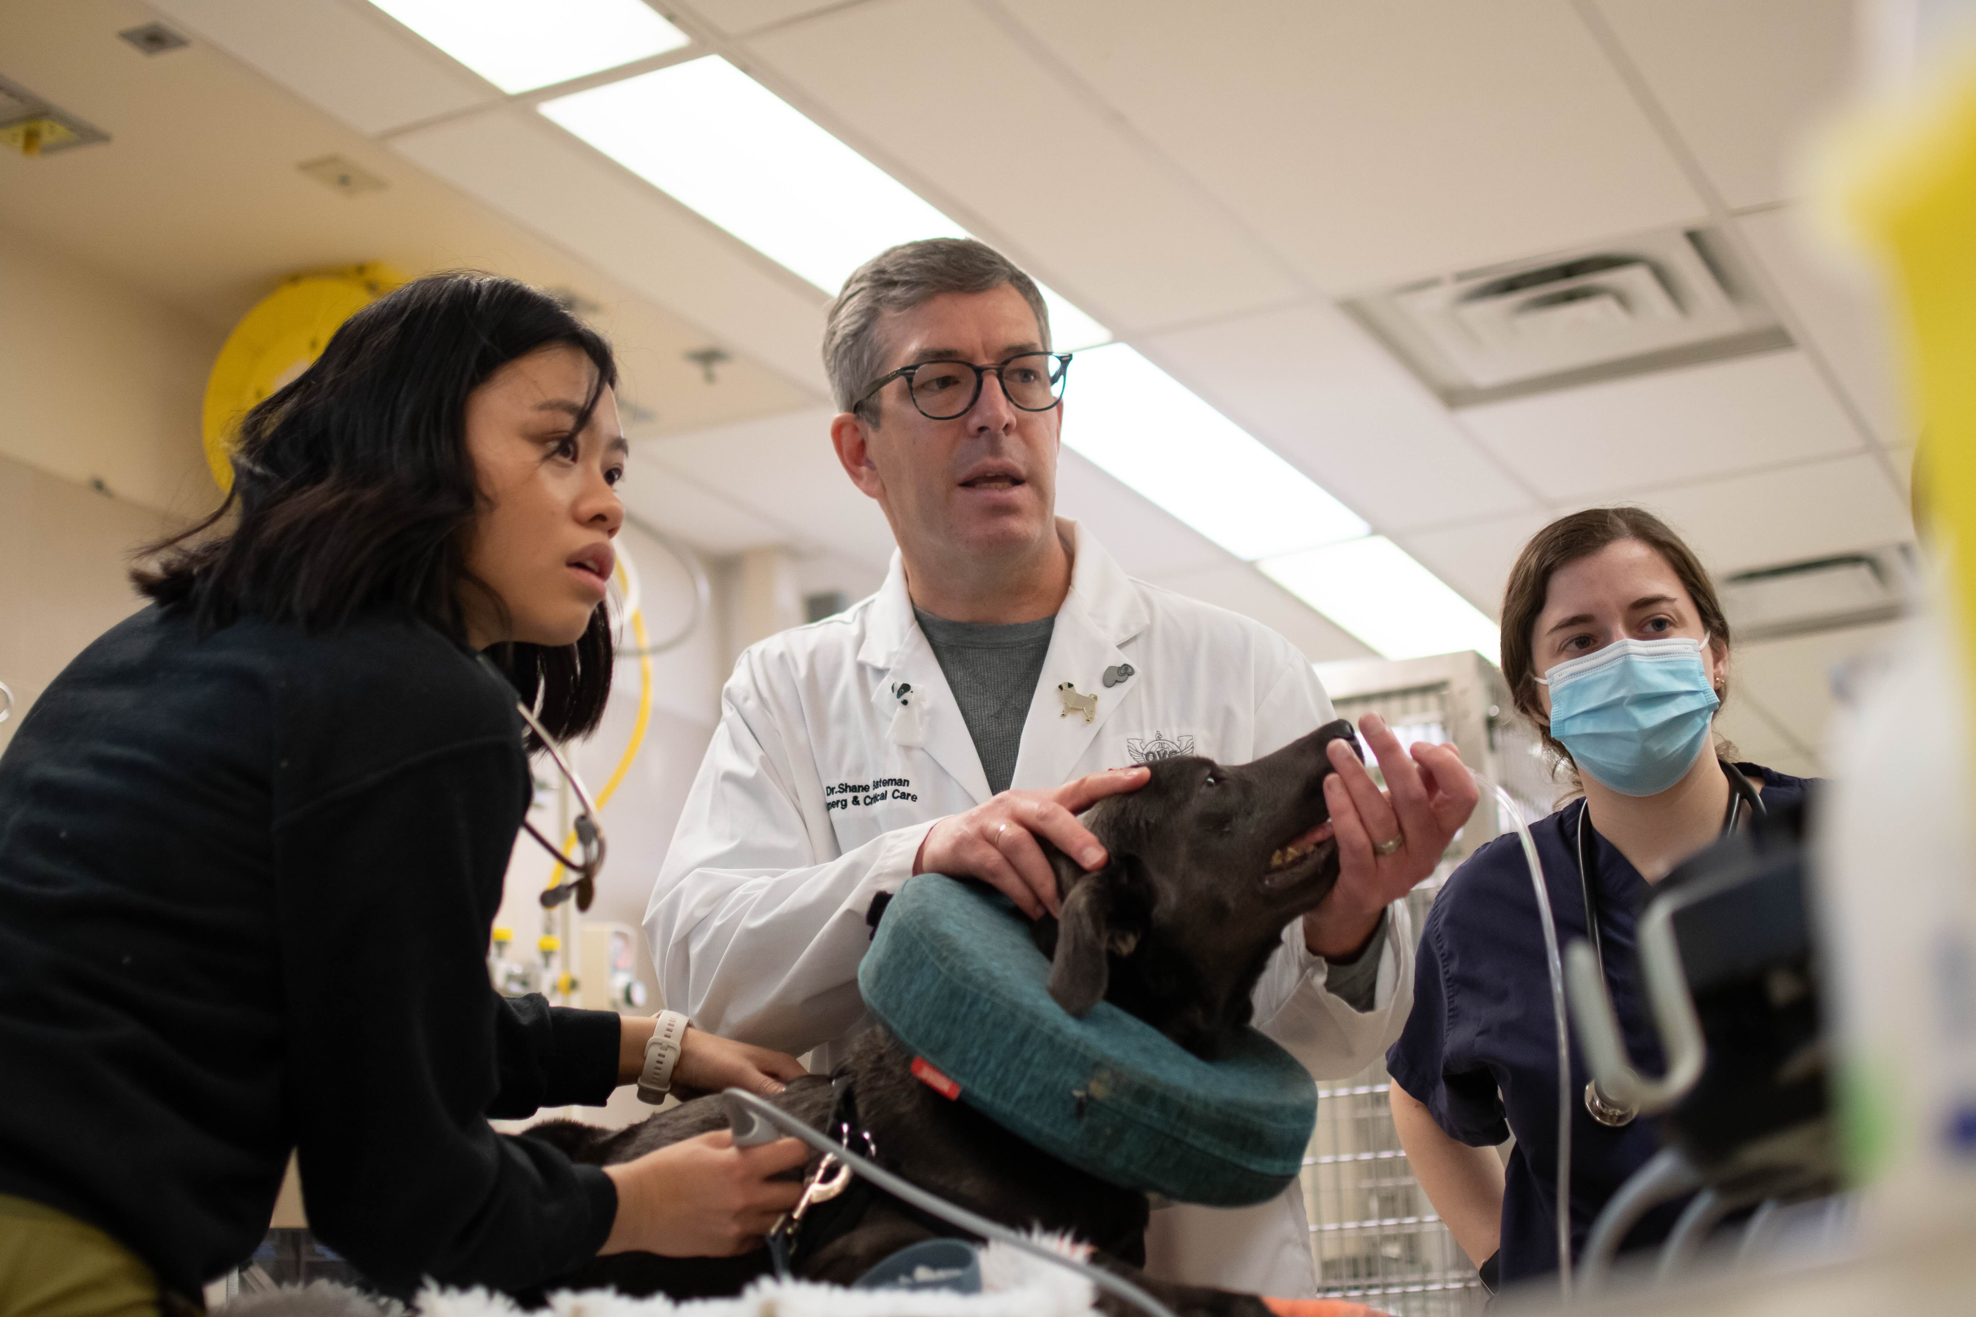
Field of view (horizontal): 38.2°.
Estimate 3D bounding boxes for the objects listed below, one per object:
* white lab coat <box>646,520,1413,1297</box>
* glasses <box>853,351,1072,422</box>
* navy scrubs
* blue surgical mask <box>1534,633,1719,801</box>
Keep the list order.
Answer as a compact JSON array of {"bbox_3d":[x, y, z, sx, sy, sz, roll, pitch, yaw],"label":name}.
[{"bbox_3d":[0.043,0.350,2.076,0.560,0.950,0.420,-4,-14,6],"label":"white lab coat"},{"bbox_3d":[-0.022,-0.186,2.149,0.144,0.050,0.145,-7,-8,-23],"label":"glasses"},{"bbox_3d":[0.562,0.417,2.248,0.480,0.660,0.280,-9,-15,24],"label":"navy scrubs"},{"bbox_3d":[0.510,0.046,2.255,0.137,0.120,0.100,-15,-17,18],"label":"blue surgical mask"}]

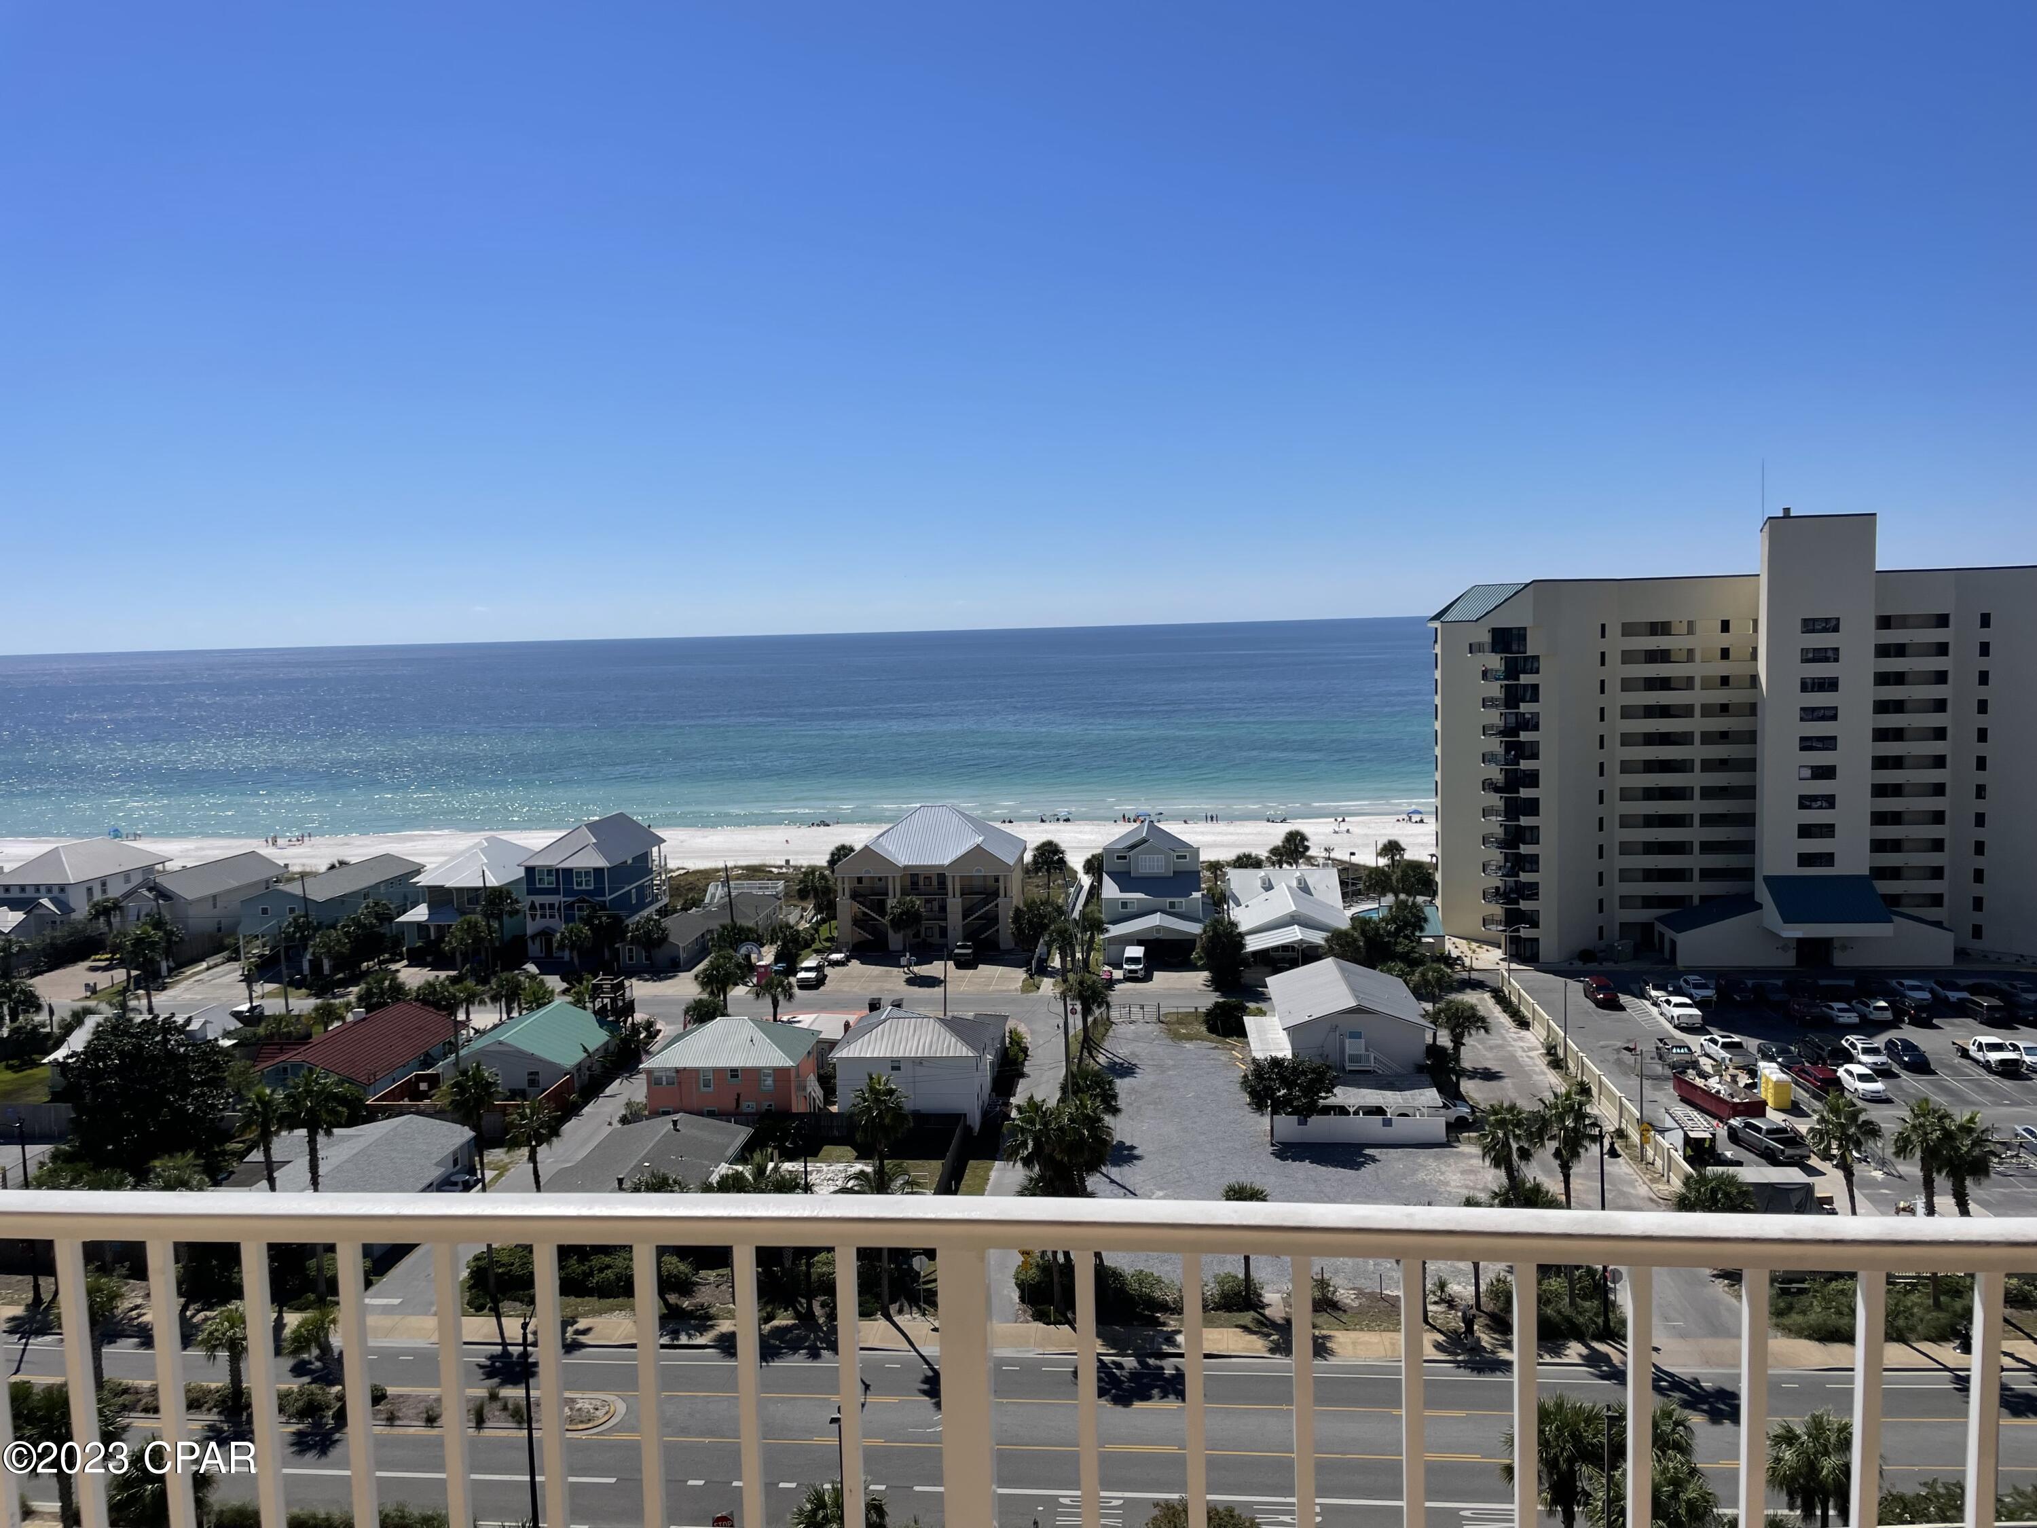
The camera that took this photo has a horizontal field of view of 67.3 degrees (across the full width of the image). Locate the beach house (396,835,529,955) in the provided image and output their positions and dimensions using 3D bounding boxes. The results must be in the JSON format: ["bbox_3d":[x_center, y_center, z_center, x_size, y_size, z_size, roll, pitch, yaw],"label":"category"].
[{"bbox_3d":[-58.759,14.627,167.626,12.000,11.400,17.500,-1,5,5],"label":"beach house"}]

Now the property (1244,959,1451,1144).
[{"bbox_3d":[22.903,19.815,109.306,12.200,7.400,22.000,-1,5,6],"label":"property"}]

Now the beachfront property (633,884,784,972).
[{"bbox_3d":[-35.708,18.235,175.018,11.200,4.600,26.000,-1,5,6],"label":"beachfront property"}]

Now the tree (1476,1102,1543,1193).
[{"bbox_3d":[23.861,21.467,73.822,3.290,10.540,3.290,-1,5,6],"label":"tree"}]

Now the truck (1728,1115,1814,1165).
[{"bbox_3d":[48.515,24.274,99.252,2.050,1.950,5.900,-2,5,-5],"label":"truck"}]

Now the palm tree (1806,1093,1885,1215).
[{"bbox_3d":[39.252,20.923,72.532,3.680,11.050,3.680,-1,5,6],"label":"palm tree"}]

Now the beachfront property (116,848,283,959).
[{"bbox_3d":[-92.667,15.982,175.360,9.000,9.000,20.200,-1,5,6],"label":"beachfront property"}]

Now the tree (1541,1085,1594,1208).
[{"bbox_3d":[26.270,20.967,73.132,2.700,11.540,2.700,-1,5,6],"label":"tree"}]

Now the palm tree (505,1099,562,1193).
[{"bbox_3d":[-25.754,23.358,82.416,3.200,10.800,3.200,-1,5,6],"label":"palm tree"}]

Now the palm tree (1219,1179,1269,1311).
[{"bbox_3d":[11.172,23.712,75.377,2.430,6.450,2.430,-1,5,6],"label":"palm tree"}]

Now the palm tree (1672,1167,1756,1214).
[{"bbox_3d":[36.650,23.495,80.644,4.440,4.590,4.440,-1,5,6],"label":"palm tree"}]

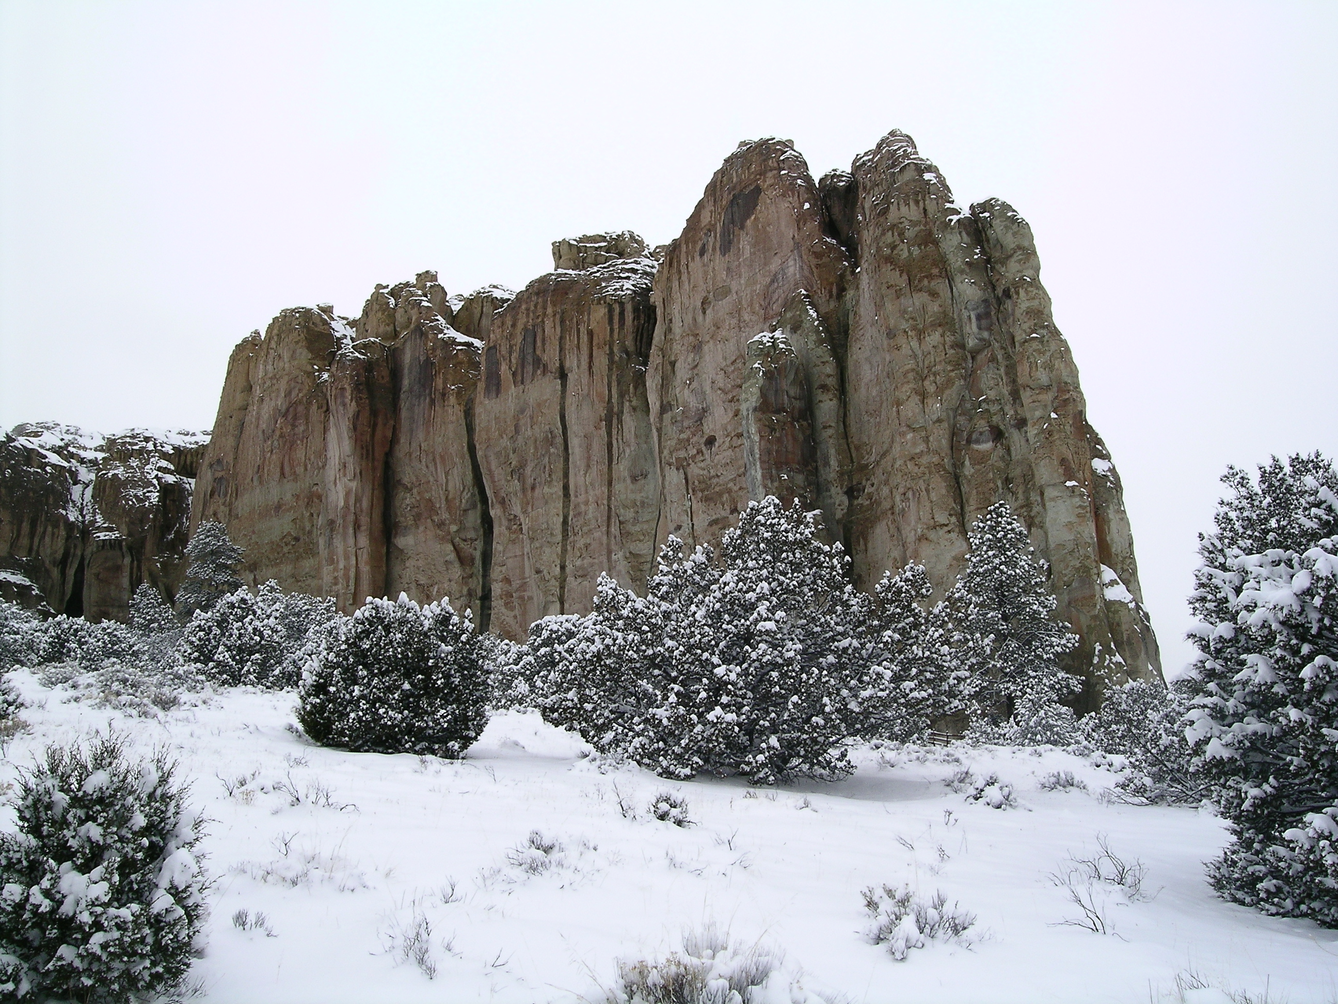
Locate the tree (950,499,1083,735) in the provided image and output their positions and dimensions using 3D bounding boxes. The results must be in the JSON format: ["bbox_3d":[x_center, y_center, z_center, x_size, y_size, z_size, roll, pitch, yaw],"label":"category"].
[{"bbox_3d":[9.547,3.281,30.000,3.551,6.415,3.374,0,-8,0],"label":"tree"}]

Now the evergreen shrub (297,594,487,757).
[{"bbox_3d":[-3.936,2.456,15.500,2.647,2.217,2.435,0,-8,0],"label":"evergreen shrub"}]

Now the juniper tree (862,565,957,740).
[{"bbox_3d":[4.739,3.062,22.000,2.123,3.558,2.017,0,-8,0],"label":"juniper tree"}]

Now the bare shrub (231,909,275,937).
[{"bbox_3d":[-2.383,2.410,6.200,0.249,0.129,0.174,0,-8,0],"label":"bare shrub"}]

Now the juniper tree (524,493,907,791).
[{"bbox_3d":[0.606,2.014,16.000,5.590,3.918,4.360,0,-8,0],"label":"juniper tree"}]

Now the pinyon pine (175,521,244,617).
[{"bbox_3d":[-23.329,4.003,55.000,3.260,5.998,3.097,0,-8,0],"label":"pinyon pine"}]

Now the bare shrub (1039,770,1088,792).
[{"bbox_3d":[4.847,3.422,13.300,0.568,0.250,0.455,0,-8,0],"label":"bare shrub"}]

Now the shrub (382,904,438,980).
[{"bbox_3d":[-1.319,2.236,5.500,0.282,0.327,0.225,0,-8,0],"label":"shrub"}]

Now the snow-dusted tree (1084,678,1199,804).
[{"bbox_3d":[6.668,3.281,15.000,1.722,1.645,1.550,0,-8,0],"label":"snow-dusted tree"}]

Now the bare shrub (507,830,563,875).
[{"bbox_3d":[-1.017,2.651,8.200,0.426,0.298,0.362,0,-8,0],"label":"bare shrub"}]

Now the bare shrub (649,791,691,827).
[{"bbox_3d":[0.010,2.890,10.200,0.404,0.302,0.344,0,-8,0],"label":"bare shrub"}]

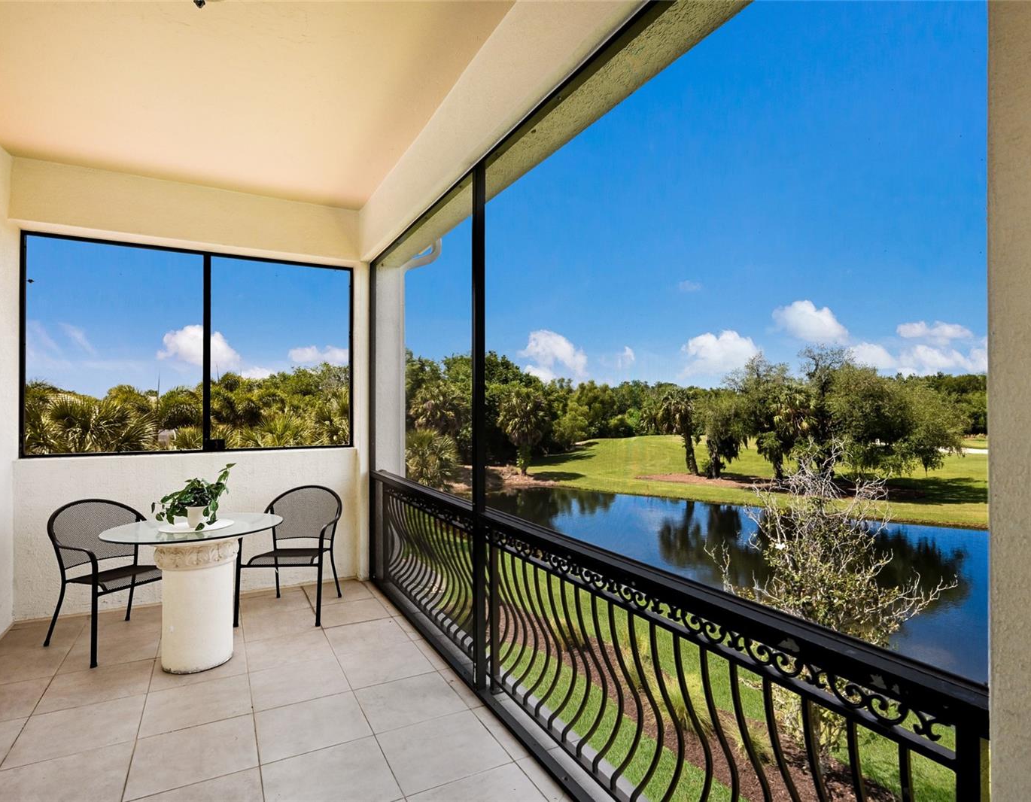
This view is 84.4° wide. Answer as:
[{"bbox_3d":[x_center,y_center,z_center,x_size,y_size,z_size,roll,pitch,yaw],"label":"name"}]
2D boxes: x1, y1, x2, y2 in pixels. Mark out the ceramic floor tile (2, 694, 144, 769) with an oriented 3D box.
[{"bbox_3d":[-1.945,1.474,2.548,0.456,0.012,0.452,0,0,-28],"label":"ceramic floor tile"}]

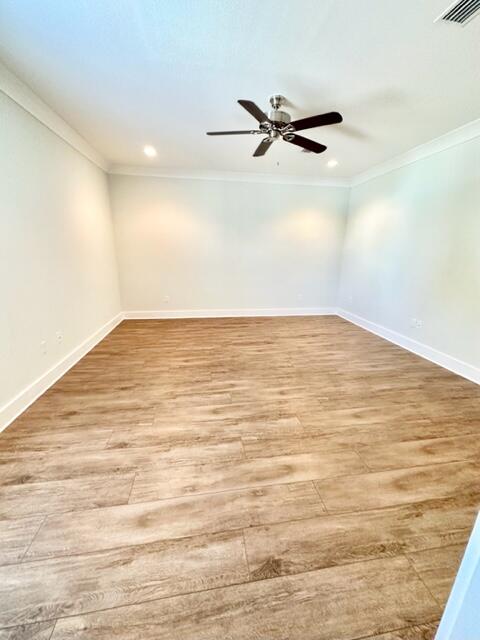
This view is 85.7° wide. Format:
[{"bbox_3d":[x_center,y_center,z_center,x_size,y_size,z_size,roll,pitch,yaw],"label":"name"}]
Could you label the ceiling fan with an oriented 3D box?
[{"bbox_3d":[0.326,-1.890,2.468,1.290,0.340,1.250,-1,16,-8],"label":"ceiling fan"}]

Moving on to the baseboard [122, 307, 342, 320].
[{"bbox_3d":[-0.082,-0.141,5.512,4.574,0.161,0.020,-1,16,-8],"label":"baseboard"}]

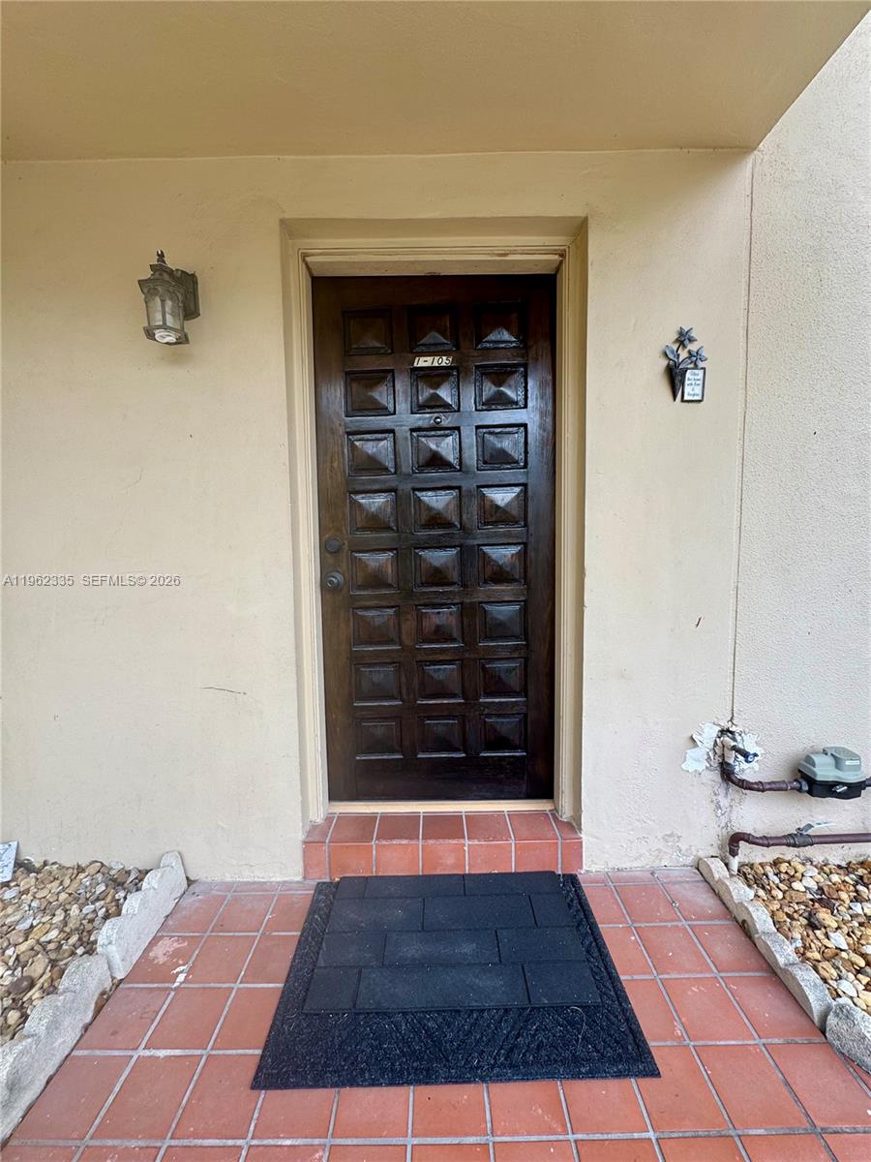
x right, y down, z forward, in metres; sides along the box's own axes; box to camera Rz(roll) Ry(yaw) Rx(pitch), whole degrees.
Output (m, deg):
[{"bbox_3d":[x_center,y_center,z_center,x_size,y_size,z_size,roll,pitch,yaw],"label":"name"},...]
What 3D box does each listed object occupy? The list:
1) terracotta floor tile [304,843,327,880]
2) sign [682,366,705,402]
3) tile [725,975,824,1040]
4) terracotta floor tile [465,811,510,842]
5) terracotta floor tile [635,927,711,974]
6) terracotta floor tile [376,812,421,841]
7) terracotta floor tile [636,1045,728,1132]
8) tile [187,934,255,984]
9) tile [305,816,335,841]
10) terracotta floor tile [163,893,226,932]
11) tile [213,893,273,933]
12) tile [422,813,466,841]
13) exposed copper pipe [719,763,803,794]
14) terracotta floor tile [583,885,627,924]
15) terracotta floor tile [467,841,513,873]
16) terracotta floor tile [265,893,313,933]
[{"bbox_3d":[-0.427,1.000,1.682,0.079,0.130,0.012,-1,5,0],"label":"terracotta floor tile"},{"bbox_3d":[0.846,-0.640,1.540,0.071,0.106,0.012,-1,5,0],"label":"sign"},{"bbox_3d":[0.870,1.110,1.221,0.156,0.014,0.159,-2,6,0],"label":"tile"},{"bbox_3d":[0.195,0.920,1.753,0.156,0.014,0.162,-1,5,0],"label":"terracotta floor tile"},{"bbox_3d":[0.689,1.080,1.370,0.154,0.012,0.154,-1,5,0],"label":"terracotta floor tile"},{"bbox_3d":[-0.132,0.922,1.747,0.153,0.013,0.160,-1,6,0],"label":"terracotta floor tile"},{"bbox_3d":[0.522,1.111,1.030,0.154,0.014,0.156,-1,5,0],"label":"terracotta floor tile"},{"bbox_3d":[-0.625,1.105,1.368,0.154,0.014,0.156,-1,5,0],"label":"tile"},{"bbox_3d":[-0.437,0.946,1.775,0.082,0.014,0.166,-2,6,0],"label":"tile"},{"bbox_3d":[-0.789,1.093,1.539,0.153,0.013,0.155,-1,6,0],"label":"terracotta floor tile"},{"bbox_3d":[-0.640,1.117,1.574,0.156,0.014,0.159,-2,6,0],"label":"tile"},{"bbox_3d":[0.029,0.933,1.771,0.156,0.014,0.166,-2,6,0],"label":"tile"},{"bbox_3d":[1.121,0.676,1.611,0.270,0.092,0.060,-2,6,0],"label":"exposed copper pipe"},{"bbox_3d":[0.525,1.068,1.539,0.154,0.012,0.154,-1,5,0],"label":"terracotta floor tile"},{"bbox_3d":[0.196,0.984,1.682,0.156,0.127,0.014,-1,5,0],"label":"terracotta floor tile"},{"bbox_3d":[-0.461,1.085,1.537,0.153,0.013,0.155,-1,6,0],"label":"terracotta floor tile"}]

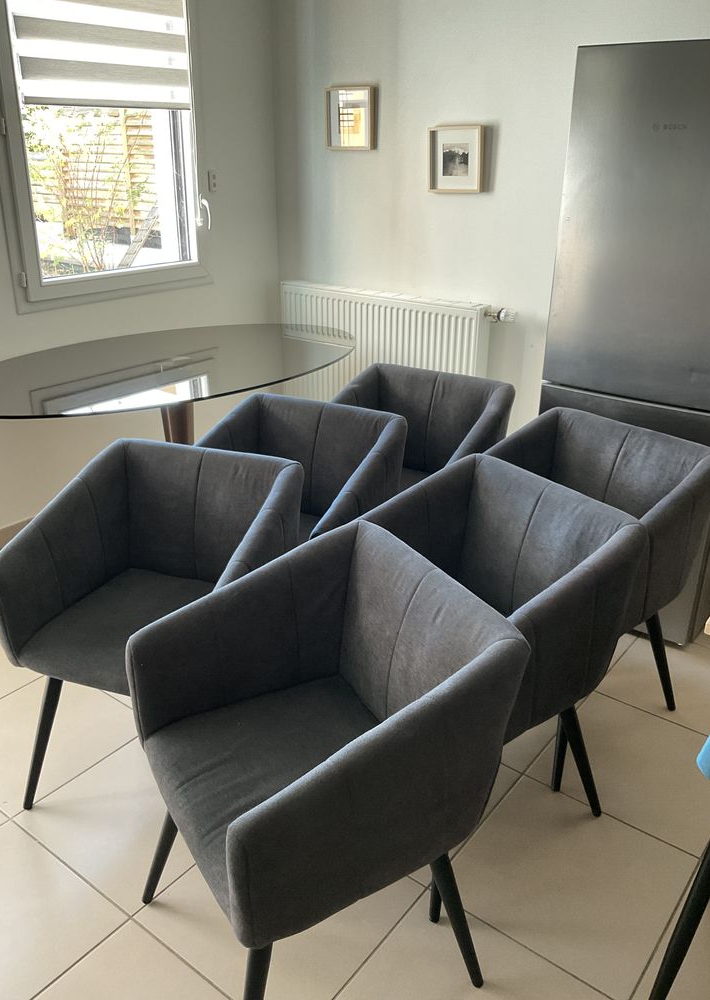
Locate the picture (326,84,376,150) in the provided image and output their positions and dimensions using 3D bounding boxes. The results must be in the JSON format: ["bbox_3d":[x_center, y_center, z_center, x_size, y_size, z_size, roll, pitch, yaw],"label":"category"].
[{"bbox_3d":[-0.018,-1.714,3.772,0.250,0.253,0.042,17,29,34],"label":"picture"}]

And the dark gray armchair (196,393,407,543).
[{"bbox_3d":[-0.228,0.174,2.492,0.589,0.810,0.585,13,26,26],"label":"dark gray armchair"}]

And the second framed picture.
[{"bbox_3d":[0.423,-1.430,3.522,0.250,0.253,0.042,17,29,34],"label":"second framed picture"}]

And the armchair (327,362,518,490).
[{"bbox_3d":[0.144,0.018,2.856,0.589,0.810,0.585,15,27,30],"label":"armchair"}]

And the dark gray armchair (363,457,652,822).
[{"bbox_3d":[0.250,0.392,2.000,0.585,0.810,0.589,-16,29,-34],"label":"dark gray armchair"}]

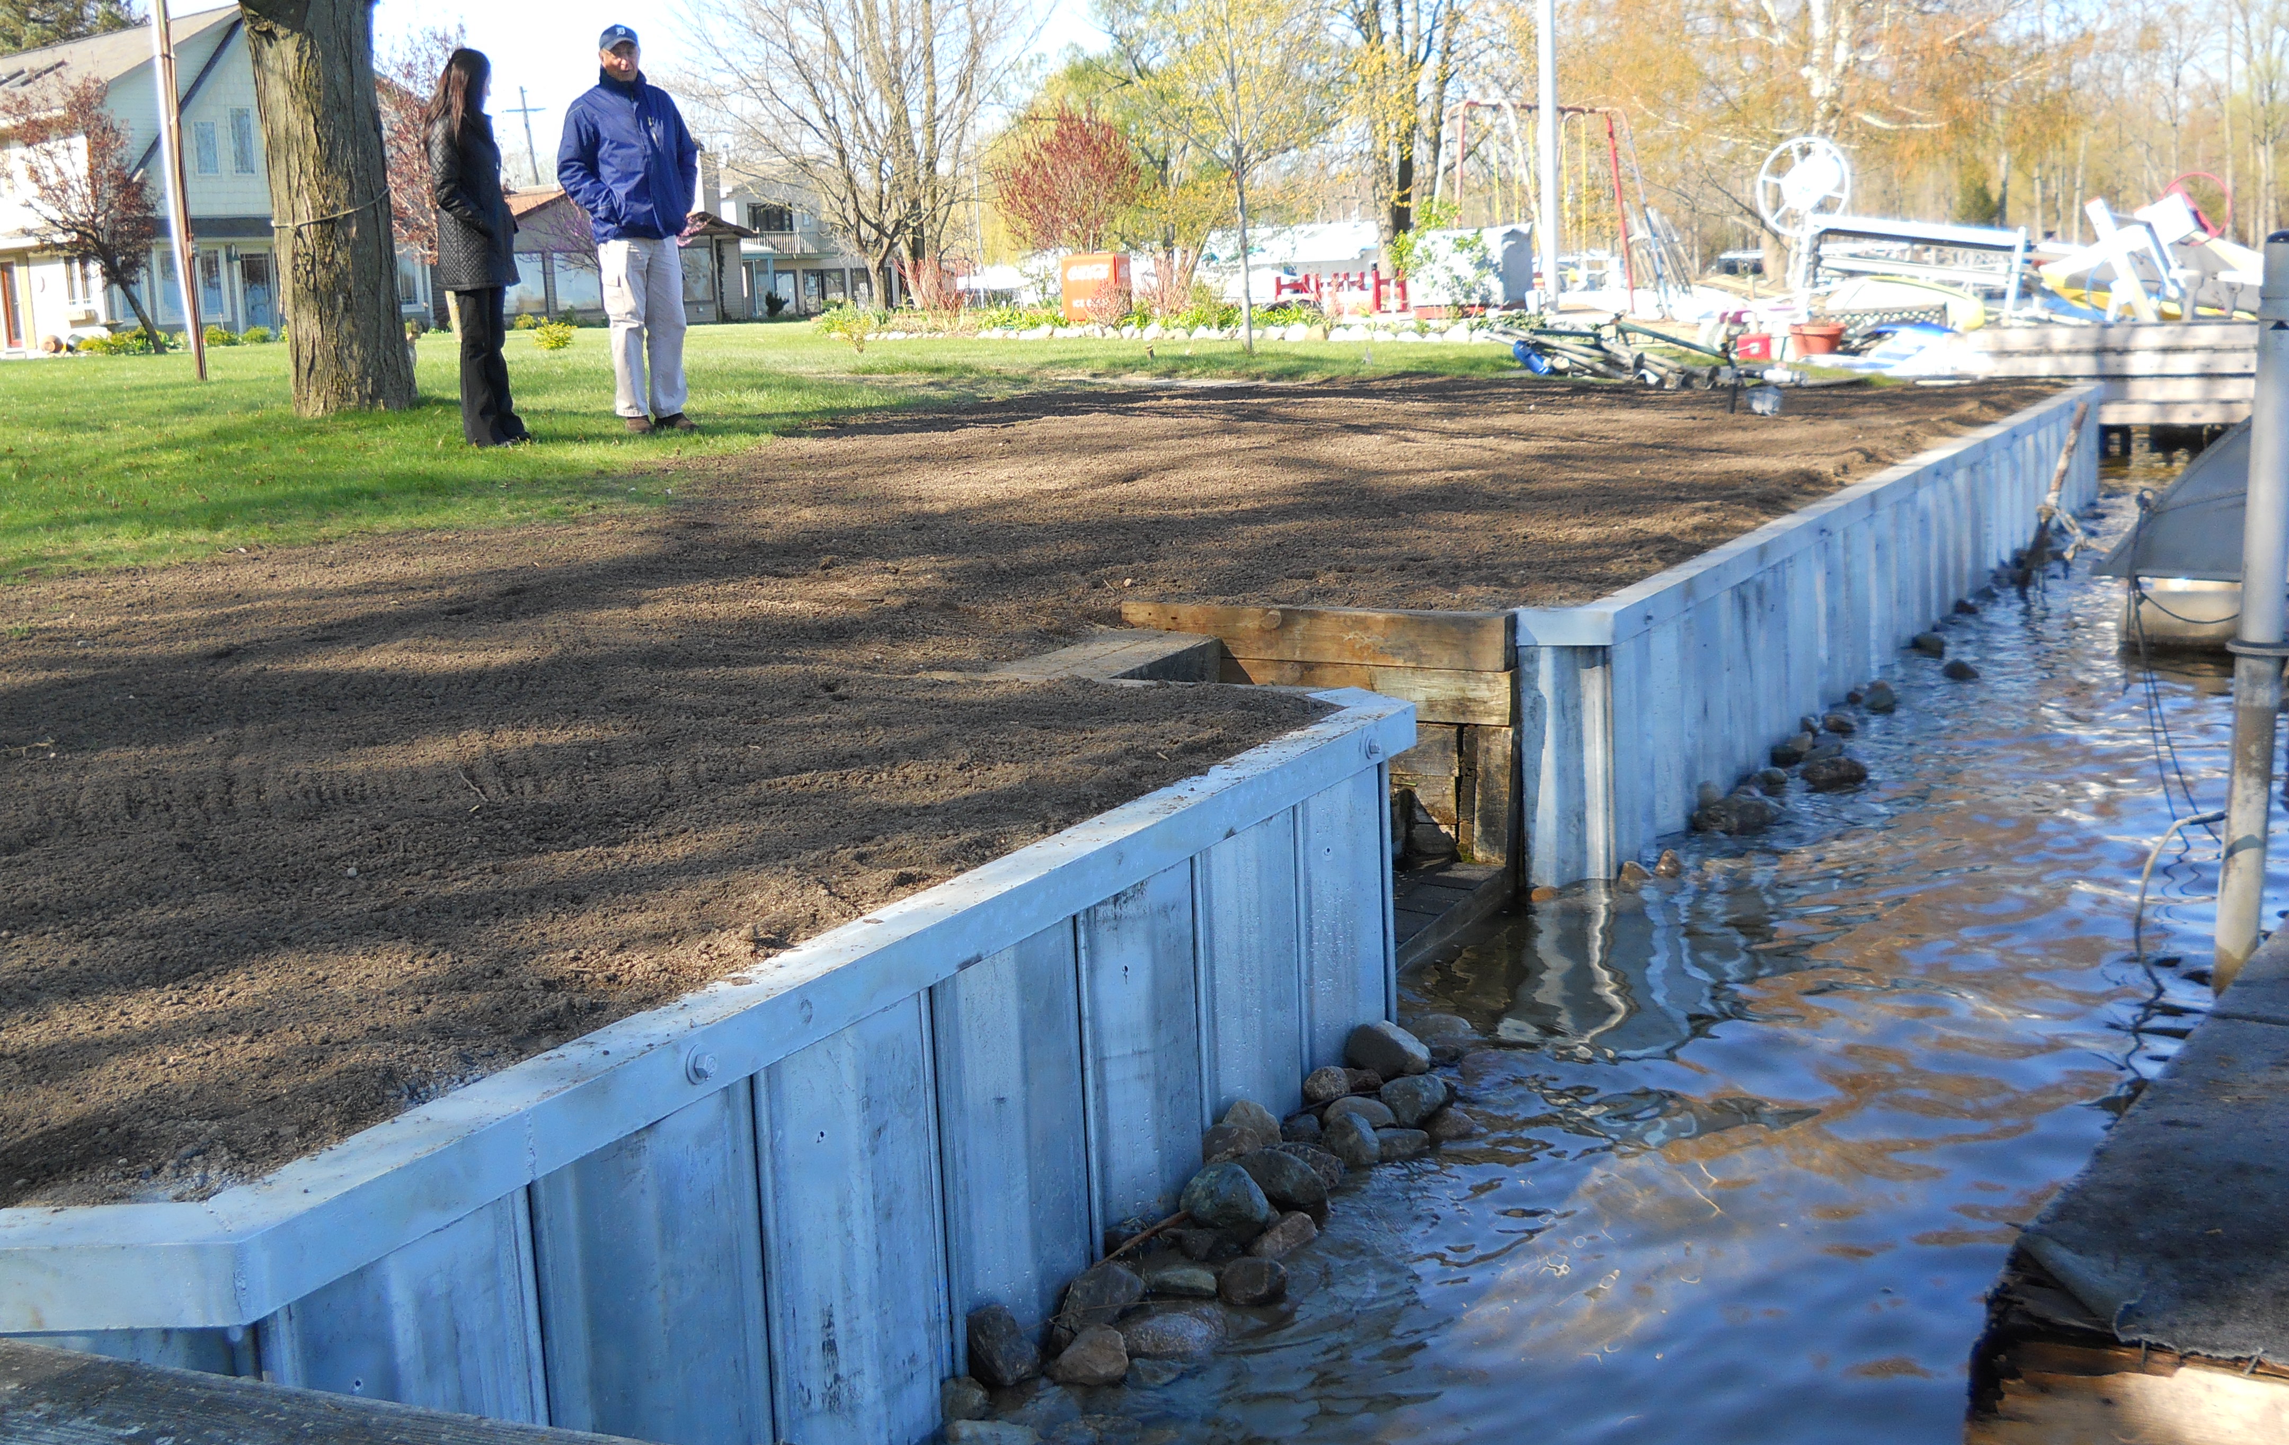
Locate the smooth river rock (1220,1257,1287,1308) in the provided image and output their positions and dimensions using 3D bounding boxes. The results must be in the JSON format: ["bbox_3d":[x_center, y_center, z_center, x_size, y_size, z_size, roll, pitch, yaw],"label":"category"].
[{"bbox_3d":[0.189,0.967,4.236,0.120,0.085,0.105,-1,11,2],"label":"smooth river rock"}]

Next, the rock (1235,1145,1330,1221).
[{"bbox_3d":[0.255,0.859,4.562,0.175,0.125,0.130,4,12,27],"label":"rock"}]

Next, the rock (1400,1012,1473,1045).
[{"bbox_3d":[0.695,0.734,5.852,0.180,0.090,0.140,-2,10,7],"label":"rock"}]

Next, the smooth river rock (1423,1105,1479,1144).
[{"bbox_3d":[0.646,0.849,5.153,0.122,0.080,0.100,-1,10,7],"label":"smooth river rock"}]

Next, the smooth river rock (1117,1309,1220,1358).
[{"bbox_3d":[0.043,1.026,4.101,0.170,0.095,0.130,-1,11,0],"label":"smooth river rock"}]

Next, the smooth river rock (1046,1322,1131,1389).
[{"bbox_3d":[-0.093,1.048,4.055,0.137,0.102,0.125,-3,10,-2],"label":"smooth river rock"}]

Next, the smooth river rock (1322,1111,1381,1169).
[{"bbox_3d":[0.422,0.850,4.979,0.122,0.115,0.120,-2,10,5],"label":"smooth river rock"}]

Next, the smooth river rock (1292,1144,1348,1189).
[{"bbox_3d":[0.339,0.886,4.857,0.135,0.100,0.115,-2,10,4],"label":"smooth river rock"}]

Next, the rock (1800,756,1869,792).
[{"bbox_3d":[2.380,0.179,8.424,0.235,0.125,0.175,0,10,16],"label":"rock"}]

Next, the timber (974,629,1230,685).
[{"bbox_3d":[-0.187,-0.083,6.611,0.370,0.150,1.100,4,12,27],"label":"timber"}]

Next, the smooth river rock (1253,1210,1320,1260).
[{"bbox_3d":[0.253,0.923,4.409,0.130,0.075,0.100,-5,11,-21],"label":"smooth river rock"}]

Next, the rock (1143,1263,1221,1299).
[{"bbox_3d":[0.069,1.008,4.412,0.140,0.070,0.105,-3,10,0],"label":"rock"}]

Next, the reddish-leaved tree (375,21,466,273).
[{"bbox_3d":[-12.299,-9.251,42.511,2.700,5.300,2.700,-4,11,-15],"label":"reddish-leaved tree"}]

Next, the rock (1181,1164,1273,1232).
[{"bbox_3d":[0.158,0.902,4.640,0.178,0.130,0.150,-2,10,1],"label":"rock"}]

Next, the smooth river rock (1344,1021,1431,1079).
[{"bbox_3d":[0.517,0.695,5.184,0.185,0.125,0.150,4,12,27],"label":"smooth river rock"}]

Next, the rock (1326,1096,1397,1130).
[{"bbox_3d":[0.432,0.791,4.930,0.140,0.085,0.110,0,11,5],"label":"rock"}]

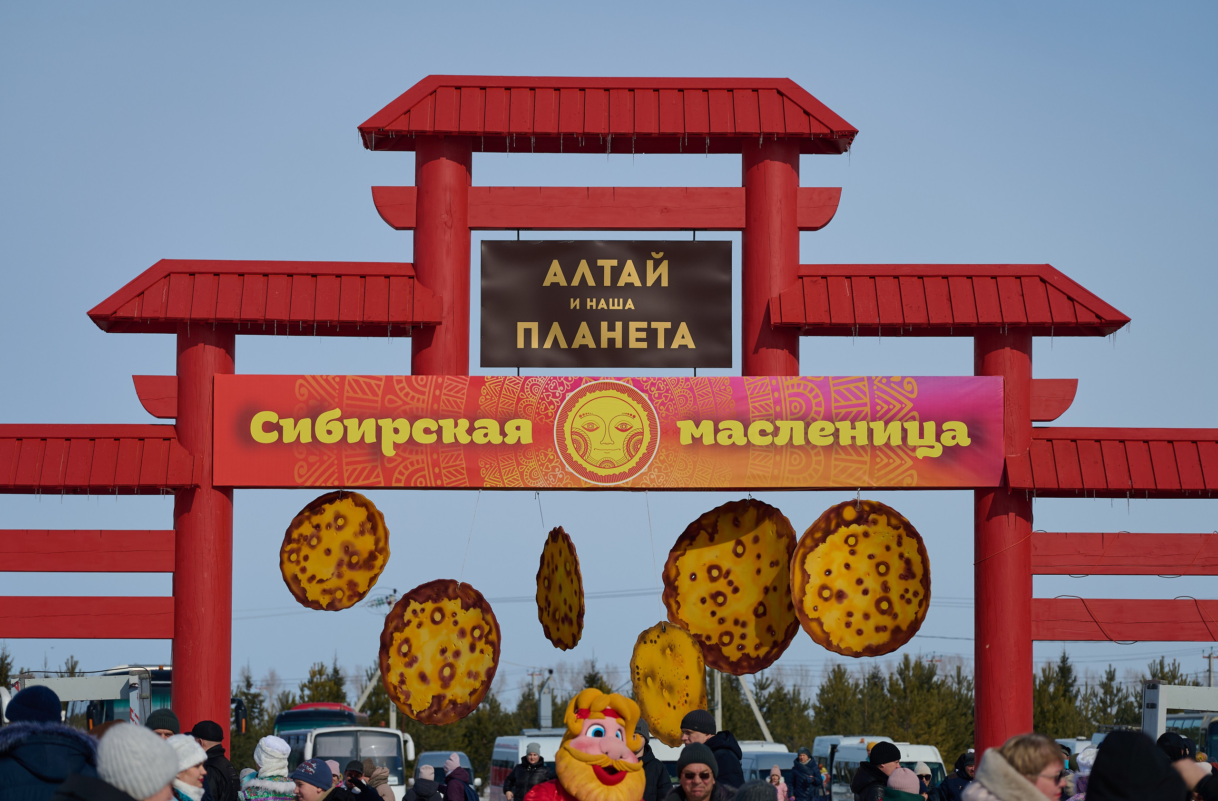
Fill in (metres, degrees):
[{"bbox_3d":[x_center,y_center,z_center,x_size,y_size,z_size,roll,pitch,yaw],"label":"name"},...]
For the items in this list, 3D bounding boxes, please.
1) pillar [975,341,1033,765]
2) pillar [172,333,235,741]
[{"bbox_3d":[2.983,1.875,25.445,0.437,4.895,0.437,0,-6,0],"label":"pillar"},{"bbox_3d":[-3.061,1.854,25.447,0.437,4.895,0.437,0,-6,0],"label":"pillar"}]

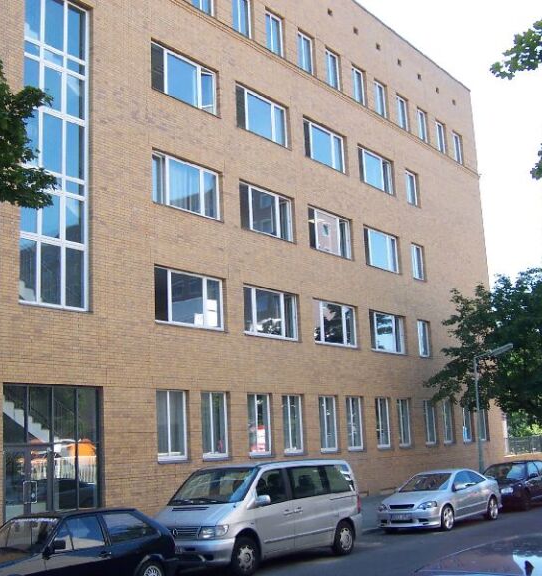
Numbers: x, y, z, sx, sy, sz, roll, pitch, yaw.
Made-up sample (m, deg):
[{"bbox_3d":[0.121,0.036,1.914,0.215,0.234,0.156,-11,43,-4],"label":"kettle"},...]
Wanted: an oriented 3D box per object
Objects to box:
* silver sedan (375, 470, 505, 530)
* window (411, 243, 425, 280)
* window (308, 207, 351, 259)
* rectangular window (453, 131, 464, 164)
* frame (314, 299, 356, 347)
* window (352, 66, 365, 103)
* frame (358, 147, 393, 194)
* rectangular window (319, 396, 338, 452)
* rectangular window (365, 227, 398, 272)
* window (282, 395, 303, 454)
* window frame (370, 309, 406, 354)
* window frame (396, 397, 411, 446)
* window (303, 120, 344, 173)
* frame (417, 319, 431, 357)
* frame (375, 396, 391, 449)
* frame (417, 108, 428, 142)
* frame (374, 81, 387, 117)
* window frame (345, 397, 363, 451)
[{"bbox_3d":[4.330,5.326,20.381,1.760,1.400,4.250,-10,-14,36],"label":"silver sedan"},{"bbox_3d":[6.874,-1.197,37.920,0.170,1.720,1.180,-10,-13,36],"label":"window"},{"bbox_3d":[2.403,-2.180,32.477,0.150,1.750,3.230,-11,-14,36],"label":"window"},{"bbox_3d":[10.196,-7.631,43.983,0.170,1.640,1.080,-10,-13,36],"label":"rectangular window"},{"bbox_3d":[2.561,1.470,31.766,0.150,1.750,3.230,-11,-14,36],"label":"frame"},{"bbox_3d":[3.809,-8.948,35.613,0.170,1.640,1.080,-10,-13,36],"label":"window"},{"bbox_3d":[4.798,-5.293,36.491,0.150,1.750,3.230,-11,-14,36],"label":"frame"},{"bbox_3d":[2.023,5.091,29.815,0.170,2.050,1.220,-10,-13,36],"label":"rectangular window"},{"bbox_3d":[4.955,-1.647,35.781,0.150,1.750,3.230,-11,-14,36],"label":"rectangular window"},{"bbox_3d":[0.759,4.856,28.482,0.150,2.070,1.300,-11,-14,36],"label":"window"},{"bbox_3d":[4.964,1.968,34.565,0.170,1.720,3.150,-10,-13,36],"label":"window frame"},{"bbox_3d":[5.665,5.842,34.588,0.170,2.050,1.220,-10,-13,36],"label":"window frame"},{"bbox_3d":[2.124,-5.702,32.542,0.170,1.700,3.150,-10,-13,36],"label":"window"},{"bbox_3d":[7.212,2.442,37.788,0.150,1.750,1.240,-11,-14,36],"label":"frame"},{"bbox_3d":[4.658,5.671,33.530,0.150,2.070,1.300,-11,-14,36],"label":"frame"},{"bbox_3d":[7.793,-8.364,41.304,0.150,1.680,1.150,-11,-14,36],"label":"frame"},{"bbox_3d":[5.176,-8.911,37.915,0.150,1.680,1.150,-11,-14,36],"label":"frame"},{"bbox_3d":[3.285,5.384,31.752,0.150,2.070,1.300,-11,-14,36],"label":"window frame"}]

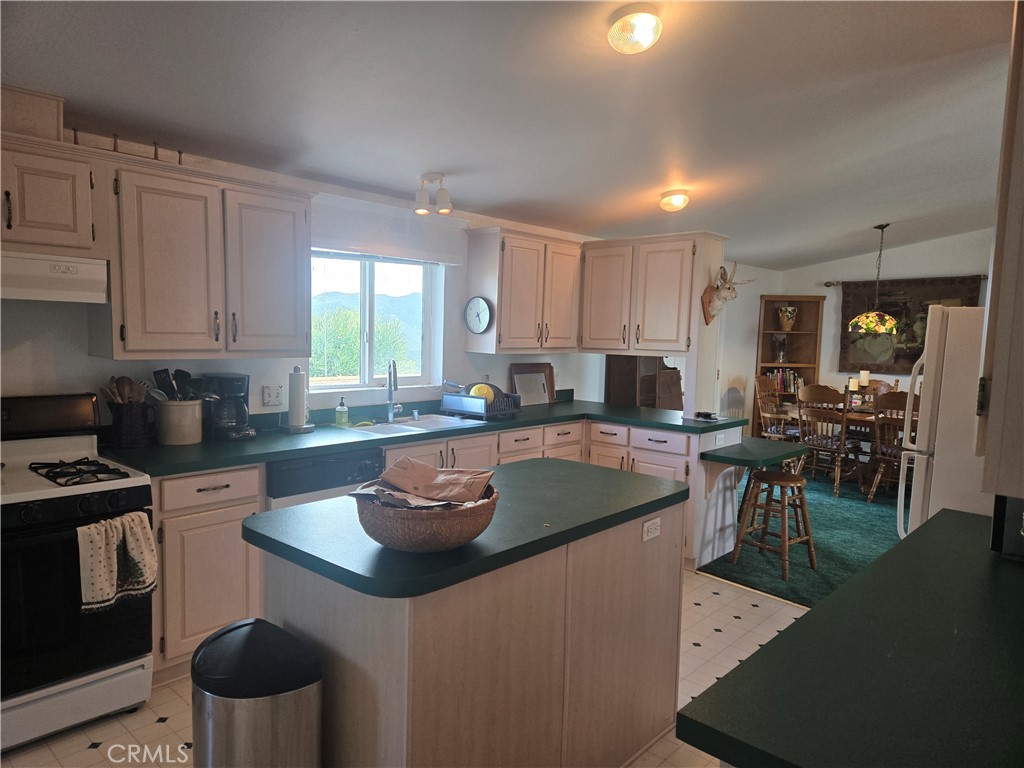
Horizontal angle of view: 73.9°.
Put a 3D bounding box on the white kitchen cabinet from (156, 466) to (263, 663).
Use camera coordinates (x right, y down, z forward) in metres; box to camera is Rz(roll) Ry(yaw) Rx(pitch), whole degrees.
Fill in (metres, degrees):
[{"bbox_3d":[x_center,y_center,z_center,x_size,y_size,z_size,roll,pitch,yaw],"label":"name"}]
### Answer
[{"bbox_3d":[-1.489,0.734,3.085,0.610,0.787,0.490,5,6,42],"label":"white kitchen cabinet"}]

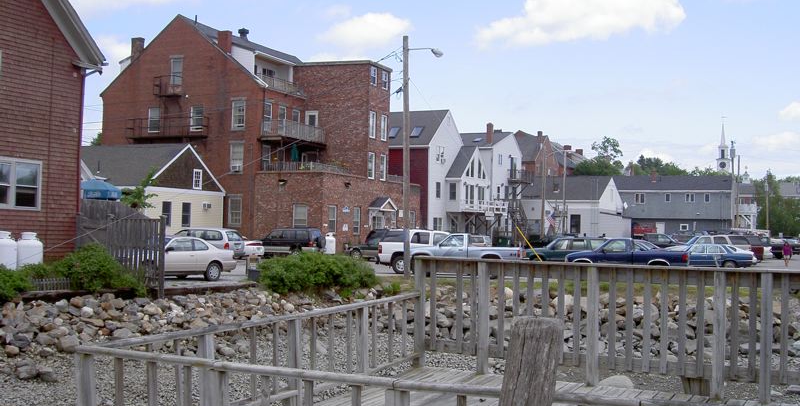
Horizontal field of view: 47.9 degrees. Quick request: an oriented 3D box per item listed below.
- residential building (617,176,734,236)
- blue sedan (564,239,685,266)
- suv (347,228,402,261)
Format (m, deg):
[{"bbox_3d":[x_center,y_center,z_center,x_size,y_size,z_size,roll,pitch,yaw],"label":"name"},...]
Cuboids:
[{"bbox_3d":[31.751,0.528,103.373,13.000,7.500,8.500,0,-2,25],"label":"residential building"},{"bbox_3d":[8.552,2.216,34.253,4.600,1.660,1.750,1,-2,12],"label":"blue sedan"},{"bbox_3d":[-0.502,2.316,48.151,4.650,1.770,1.820,0,-2,25],"label":"suv"}]

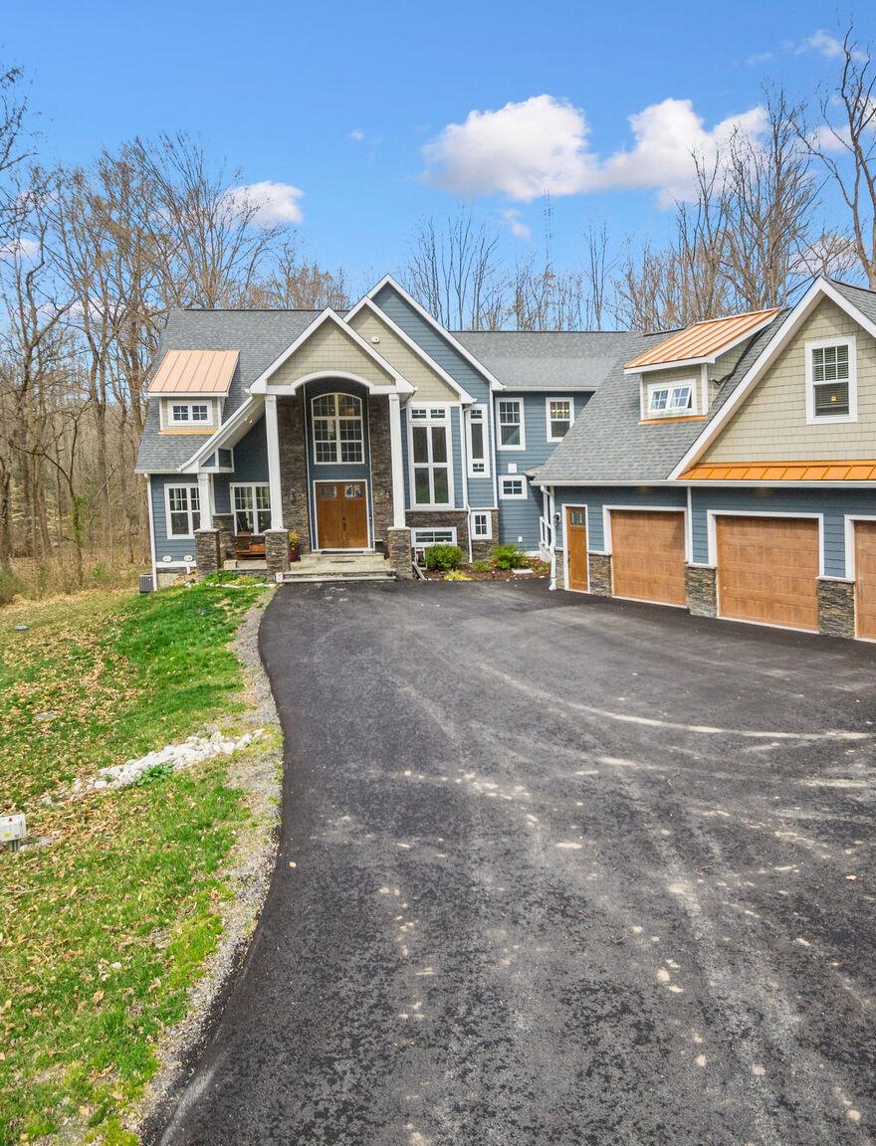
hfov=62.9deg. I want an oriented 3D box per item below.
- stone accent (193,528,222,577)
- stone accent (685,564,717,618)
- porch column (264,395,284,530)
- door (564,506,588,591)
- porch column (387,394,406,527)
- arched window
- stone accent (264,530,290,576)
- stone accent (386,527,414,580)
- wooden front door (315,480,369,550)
[{"bbox_3d":[-7.622,-0.645,23.700,0.780,1.600,0.780,-2,7,-5],"label":"stone accent"},{"bbox_3d":[6.654,0.412,18.024,0.400,1.350,0.850,-6,9,-33],"label":"stone accent"},{"bbox_3d":[-5.683,-3.838,24.800,0.400,4.700,0.400,-2,7,-5],"label":"porch column"},{"bbox_3d":[4.220,-0.681,21.709,0.120,2.450,0.950,-6,9,-33],"label":"door"},{"bbox_3d":[-1.381,-3.806,24.300,0.380,4.450,0.380,-2,7,-5],"label":"porch column"},{"bbox_3d":[-3.758,-5.450,26.900,1.950,2.680,0.130,-2,7,-5],"label":"arched window"},{"bbox_3d":[-5.333,-0.650,23.900,0.760,1.600,0.760,-2,7,-5],"label":"stone accent"},{"bbox_3d":[-1.322,-0.666,25.000,0.780,1.800,0.780,-2,7,-5],"label":"stone accent"},{"bbox_3d":[-3.607,-2.170,26.900,1.920,2.550,0.130,-2,7,-5],"label":"wooden front door"}]

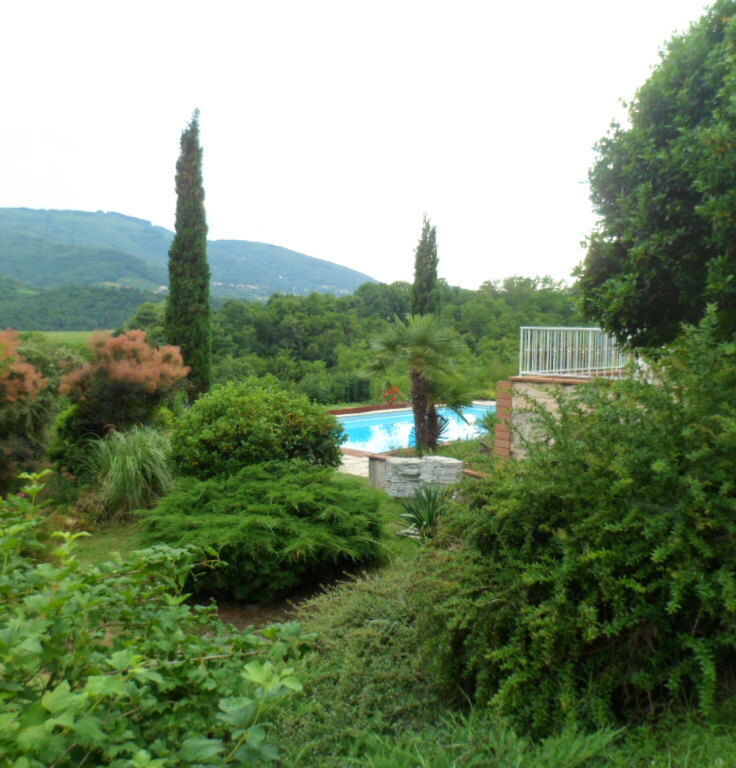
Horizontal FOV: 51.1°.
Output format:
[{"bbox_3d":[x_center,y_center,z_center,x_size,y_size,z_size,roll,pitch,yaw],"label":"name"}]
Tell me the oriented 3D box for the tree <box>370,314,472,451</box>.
[{"bbox_3d":[0.932,-0.009,14.200,1.850,2.620,1.900,2,3,4],"label":"tree"}]

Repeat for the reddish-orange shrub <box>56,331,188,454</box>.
[{"bbox_3d":[-4.245,0.372,13.300,2.280,2.590,2.200,1,3,-18],"label":"reddish-orange shrub"}]

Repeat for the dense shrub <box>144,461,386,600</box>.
[{"bbox_3d":[-1.066,1.461,8.000,2.520,1.210,2.400,1,3,-7],"label":"dense shrub"}]

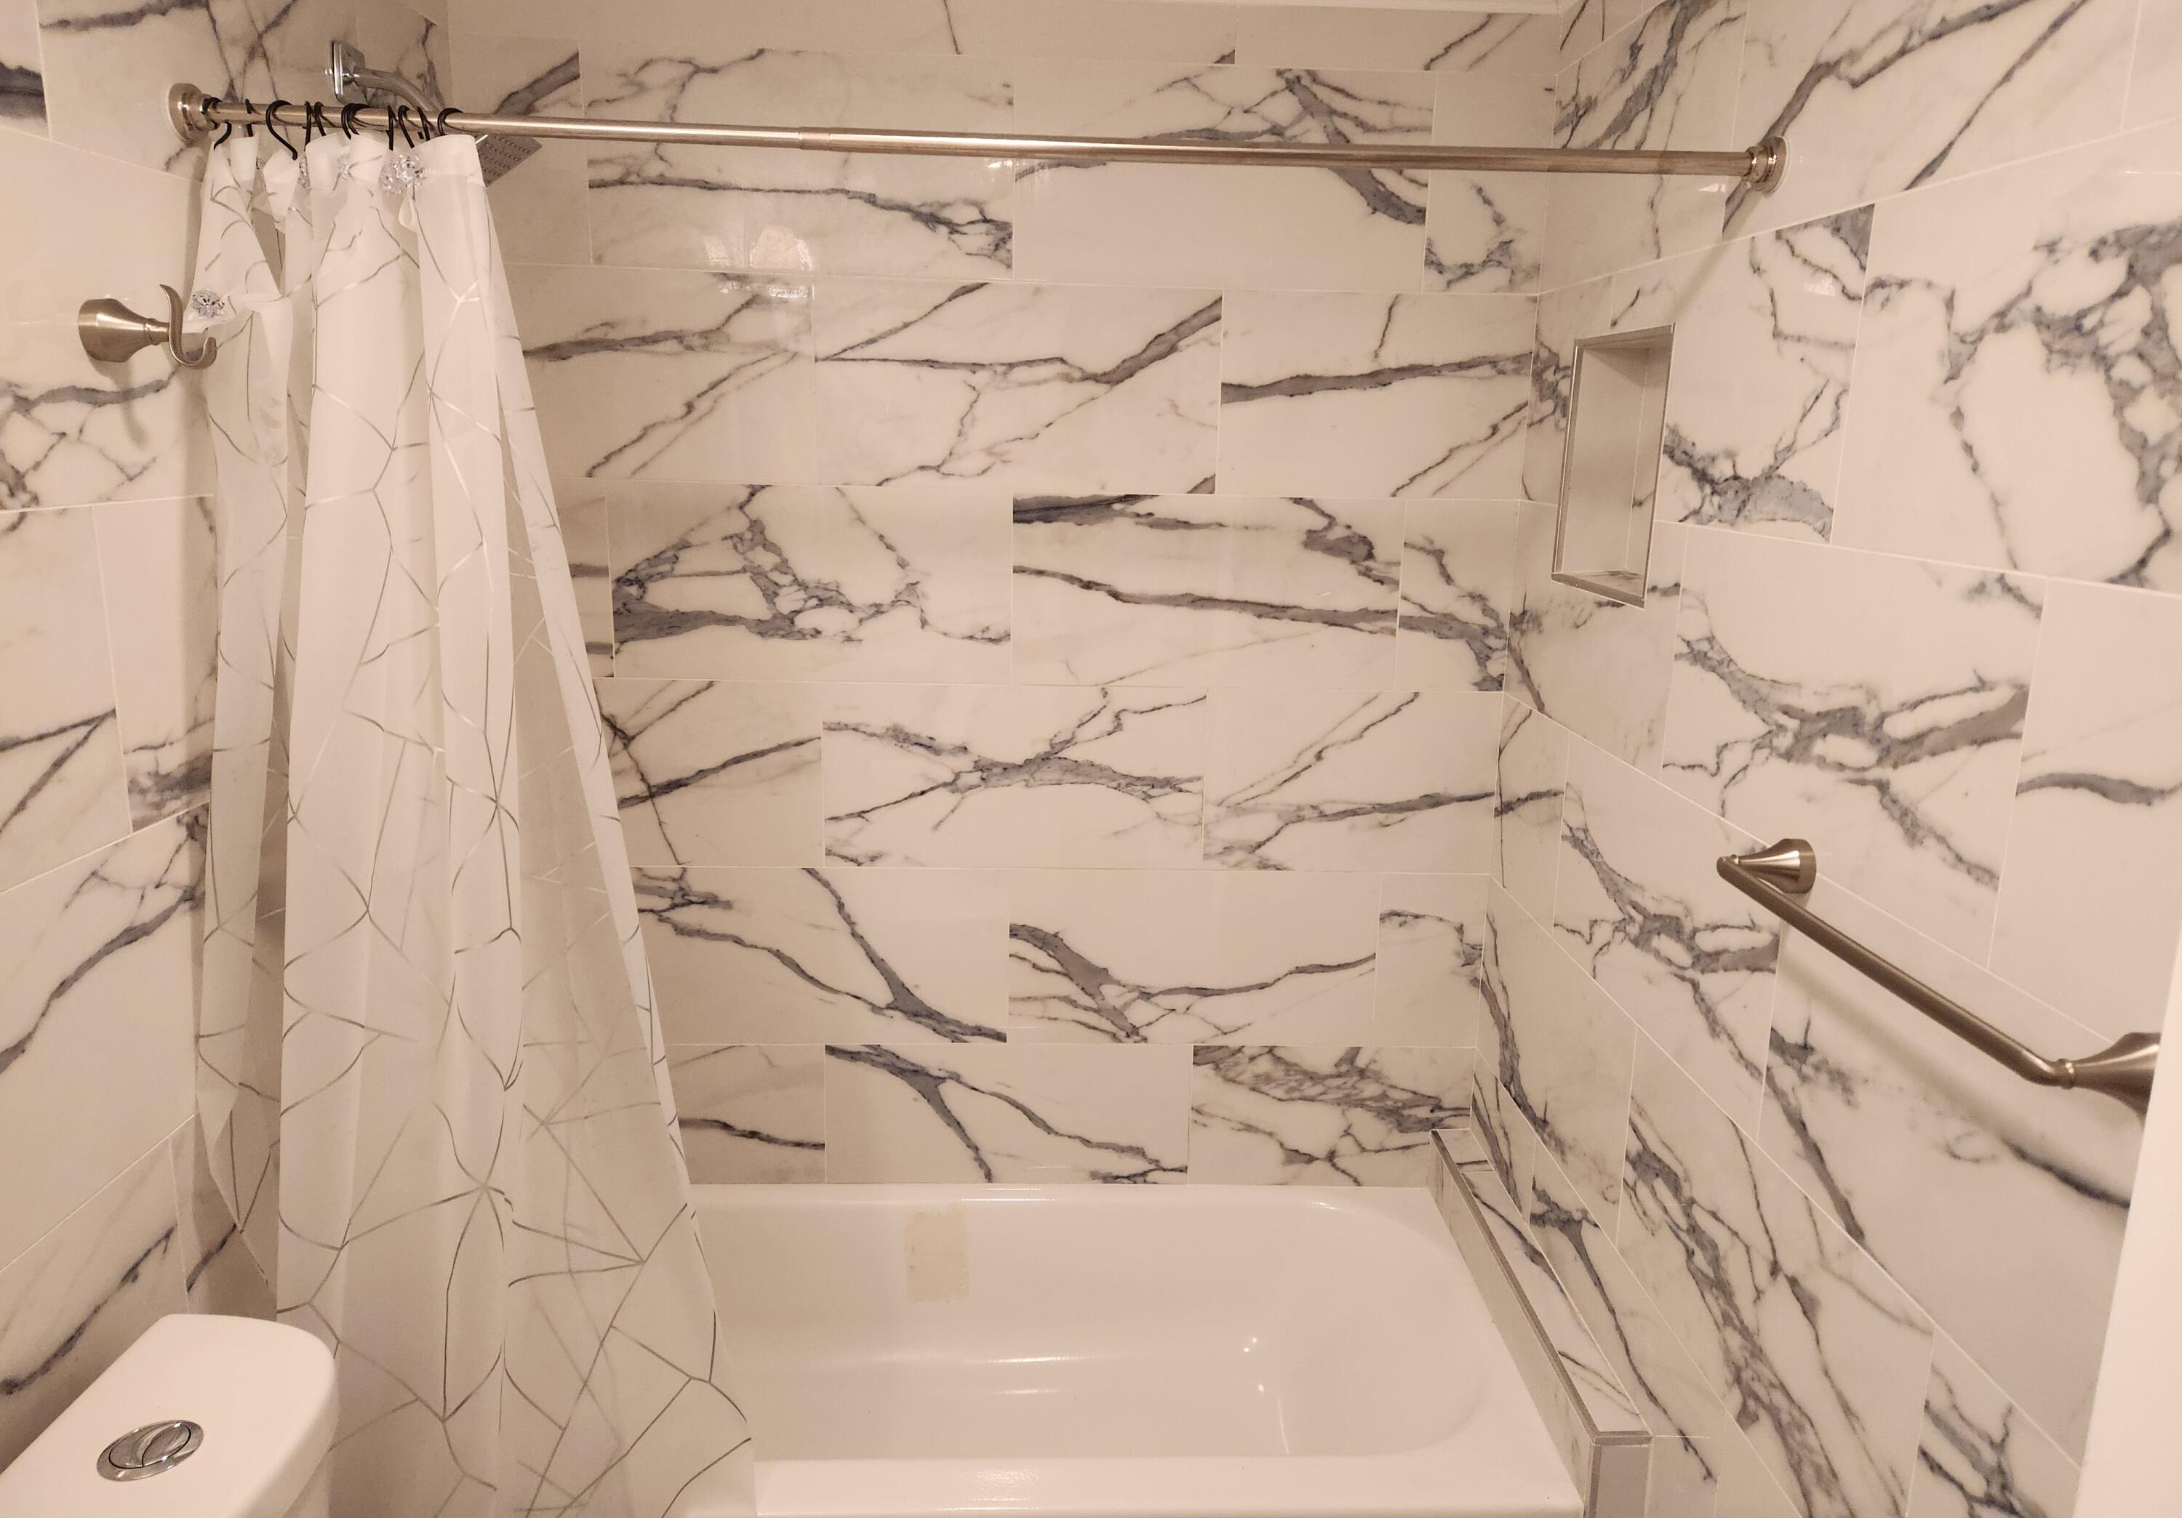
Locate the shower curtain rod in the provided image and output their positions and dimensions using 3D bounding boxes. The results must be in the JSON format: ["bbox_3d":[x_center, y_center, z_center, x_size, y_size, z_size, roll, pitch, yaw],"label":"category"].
[{"bbox_3d":[-0.095,-0.614,1.437,1.572,0.056,0.056,1,13,-2],"label":"shower curtain rod"}]

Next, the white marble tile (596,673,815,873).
[{"bbox_3d":[-0.671,0.022,2.277,0.498,0.299,0.010,1,13,-2],"label":"white marble tile"}]

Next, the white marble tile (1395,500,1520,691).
[{"bbox_3d":[0.579,-0.257,2.287,0.174,0.302,0.012,1,13,-3],"label":"white marble tile"}]

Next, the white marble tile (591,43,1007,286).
[{"bbox_3d":[-0.419,-0.865,2.110,0.611,0.302,0.012,1,13,-3],"label":"white marble tile"}]

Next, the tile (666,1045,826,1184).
[{"bbox_3d":[-0.693,0.598,2.432,0.493,0.254,0.012,1,13,-3],"label":"tile"}]

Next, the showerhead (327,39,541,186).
[{"bbox_3d":[-0.786,-0.760,1.752,0.210,0.185,0.150,1,13,-2],"label":"showerhead"}]

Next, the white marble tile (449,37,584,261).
[{"bbox_3d":[-0.818,-0.870,2.091,0.180,0.302,0.012,1,13,-3],"label":"white marble tile"}]

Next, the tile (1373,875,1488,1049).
[{"bbox_3d":[0.566,0.336,2.421,0.174,0.302,0.012,1,13,-3],"label":"tile"}]

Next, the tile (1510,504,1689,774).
[{"bbox_3d":[0.671,-0.185,1.966,0.010,0.299,0.588,1,13,-2],"label":"tile"}]

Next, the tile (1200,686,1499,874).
[{"bbox_3d":[0.423,0.037,2.355,0.472,0.302,0.012,1,13,-3],"label":"tile"}]

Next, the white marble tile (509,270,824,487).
[{"bbox_3d":[-0.666,-0.570,2.167,0.497,0.302,0.012,1,13,-3],"label":"white marble tile"}]

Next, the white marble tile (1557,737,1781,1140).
[{"bbox_3d":[0.684,0.177,1.758,0.012,0.302,0.612,1,13,-2],"label":"white marble tile"}]

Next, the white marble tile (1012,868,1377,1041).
[{"bbox_3d":[0.169,0.329,2.374,0.604,0.299,0.010,1,13,-2],"label":"white marble tile"}]

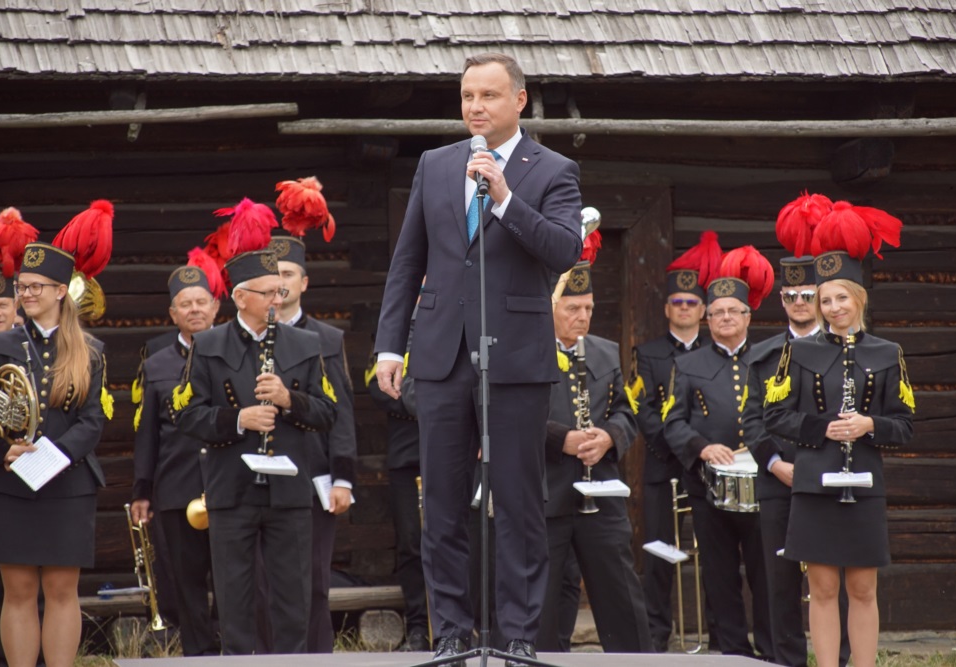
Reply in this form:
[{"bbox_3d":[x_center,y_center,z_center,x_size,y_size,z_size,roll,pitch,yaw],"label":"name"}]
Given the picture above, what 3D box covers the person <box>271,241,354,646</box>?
[{"bbox_3d":[-0.763,0.542,20.800,0.530,1.899,0.360,0,-1,5],"label":"person"}]

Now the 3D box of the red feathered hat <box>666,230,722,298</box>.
[{"bbox_3d":[1.013,-0.323,23.400,0.260,0.320,0.240,0,-1,-3],"label":"red feathered hat"}]

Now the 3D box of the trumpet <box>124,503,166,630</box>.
[{"bbox_3d":[-1.318,0.929,19.850,0.120,0.510,0.130,-14,0,0],"label":"trumpet"}]

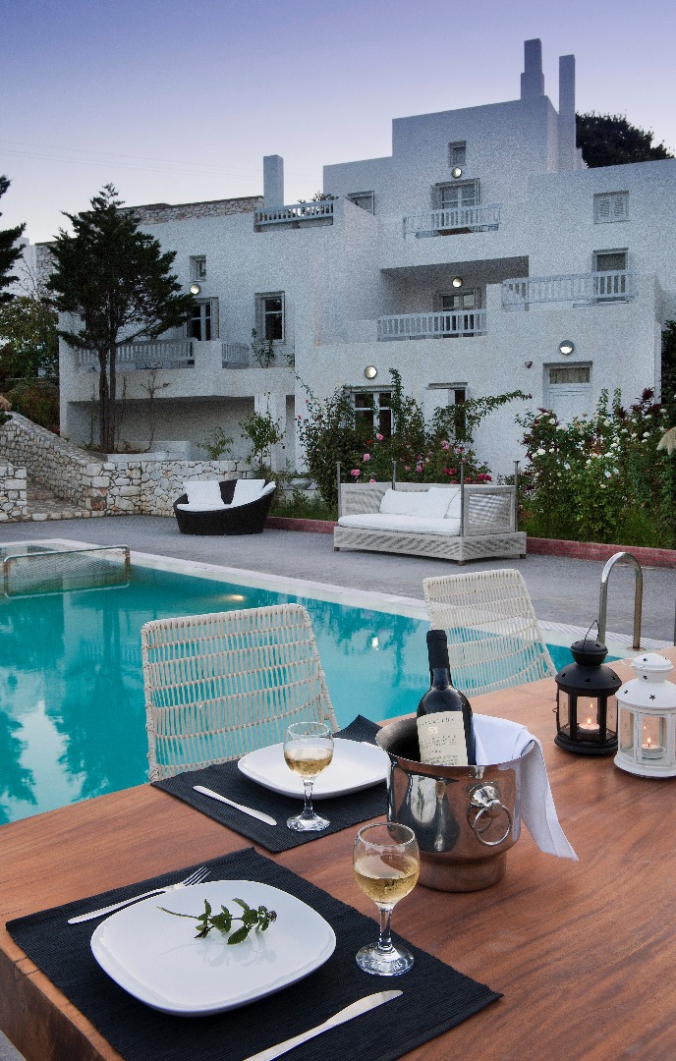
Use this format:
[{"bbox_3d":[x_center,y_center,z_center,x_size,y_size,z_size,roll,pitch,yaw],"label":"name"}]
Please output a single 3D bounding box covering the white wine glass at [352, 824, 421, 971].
[{"bbox_3d":[0.055,0.425,1.091,0.076,0.149,0.076,0,5,0],"label":"white wine glass"}]

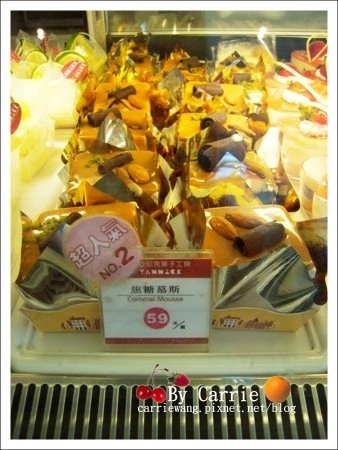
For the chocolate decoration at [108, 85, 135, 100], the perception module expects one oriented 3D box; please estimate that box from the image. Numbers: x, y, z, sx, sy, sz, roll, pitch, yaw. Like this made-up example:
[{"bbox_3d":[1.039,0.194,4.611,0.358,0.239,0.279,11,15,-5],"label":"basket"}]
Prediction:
[{"bbox_3d":[-0.060,-0.169,0.468,0.037,0.012,0.013,-27,47,-29],"label":"chocolate decoration"}]

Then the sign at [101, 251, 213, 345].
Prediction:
[{"bbox_3d":[-0.009,0.054,0.262,0.080,0.077,0.006,1,19,0],"label":"sign"}]

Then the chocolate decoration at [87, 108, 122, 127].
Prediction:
[{"bbox_3d":[-0.071,-0.120,0.408,0.034,0.014,0.015,-20,44,-22],"label":"chocolate decoration"}]

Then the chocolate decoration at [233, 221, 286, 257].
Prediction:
[{"bbox_3d":[0.064,0.009,0.254,0.036,0.014,0.015,-19,44,-21],"label":"chocolate decoration"}]

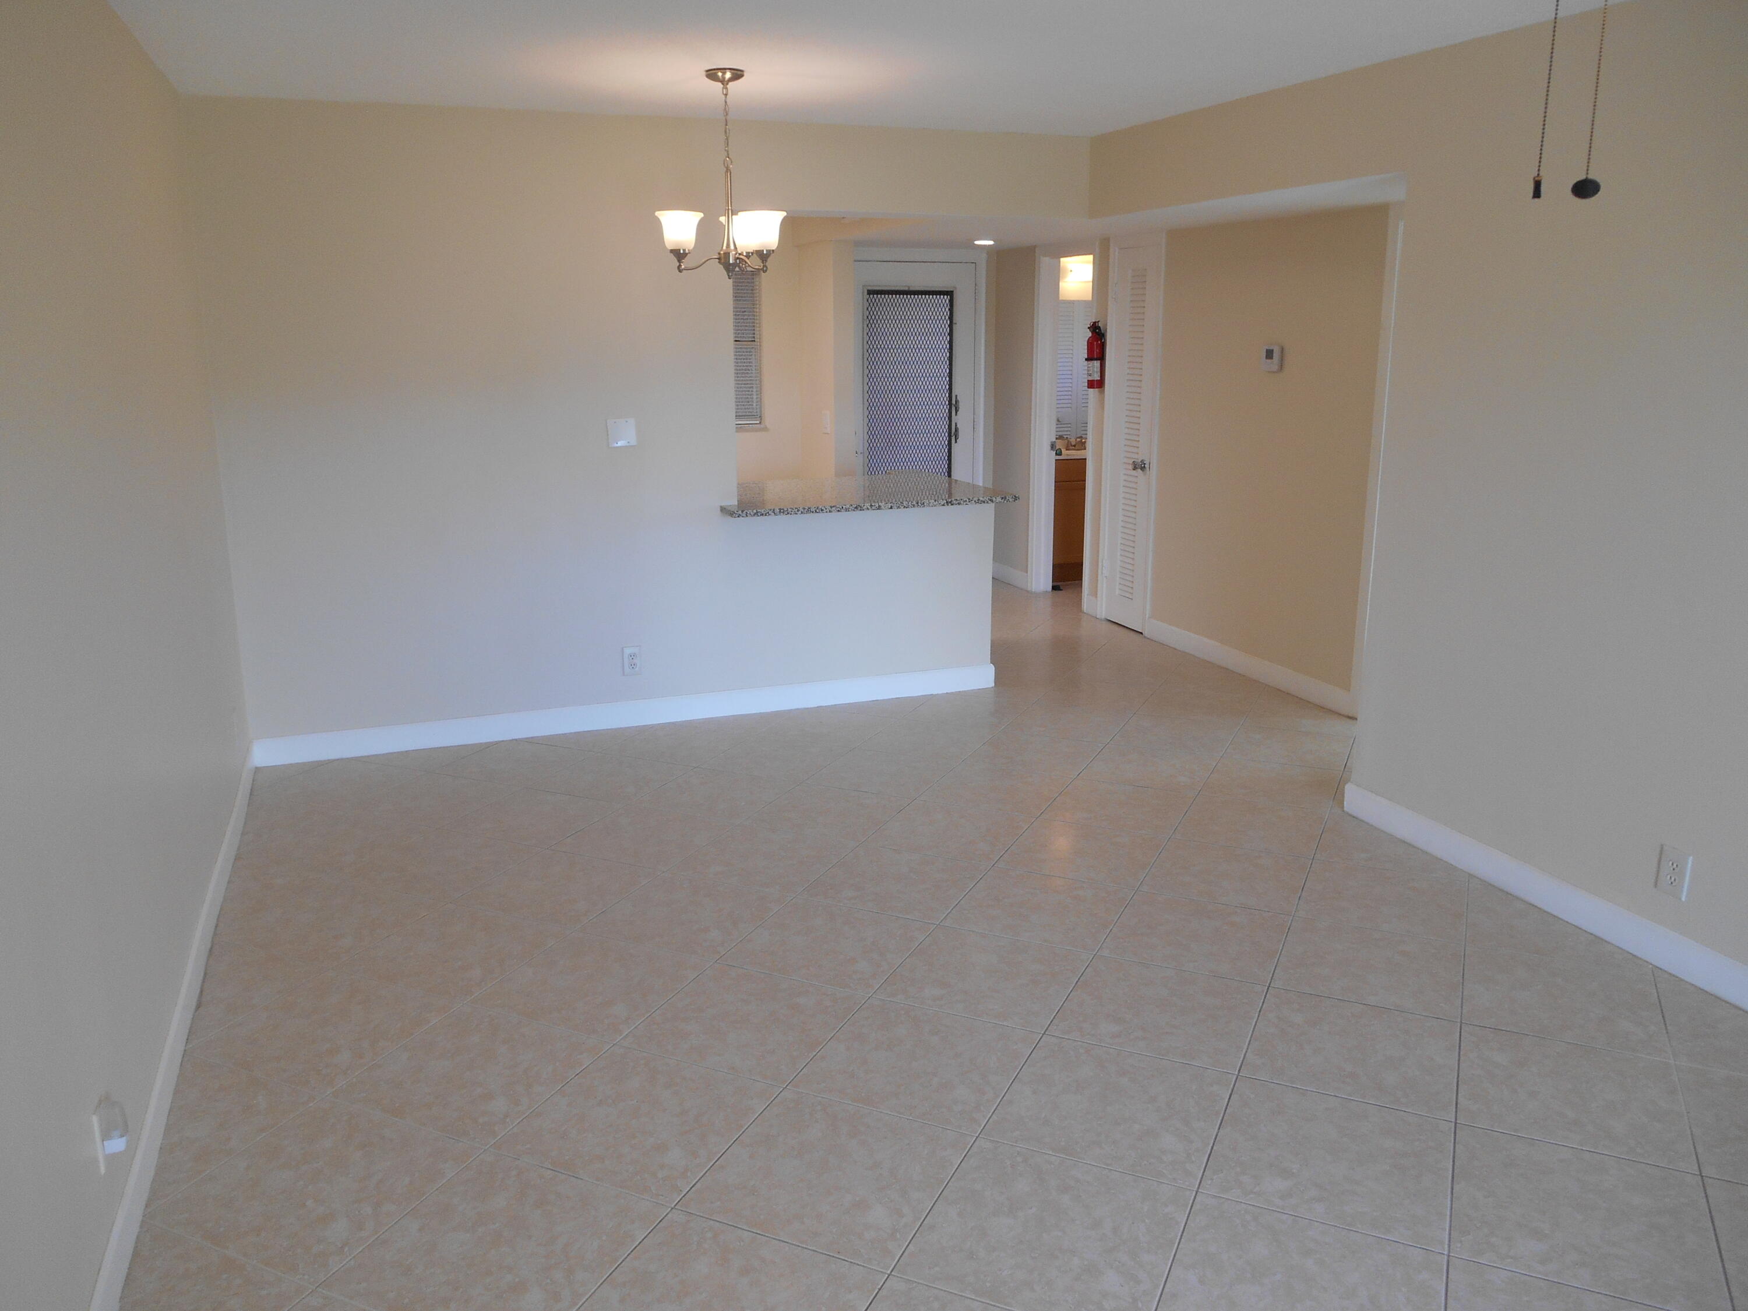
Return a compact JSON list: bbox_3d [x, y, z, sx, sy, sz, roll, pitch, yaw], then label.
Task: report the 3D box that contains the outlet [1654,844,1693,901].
[{"bbox_3d":[2.045,0.557,3.361,0.009,0.118,0.076,-6,15,-20],"label":"outlet"}]

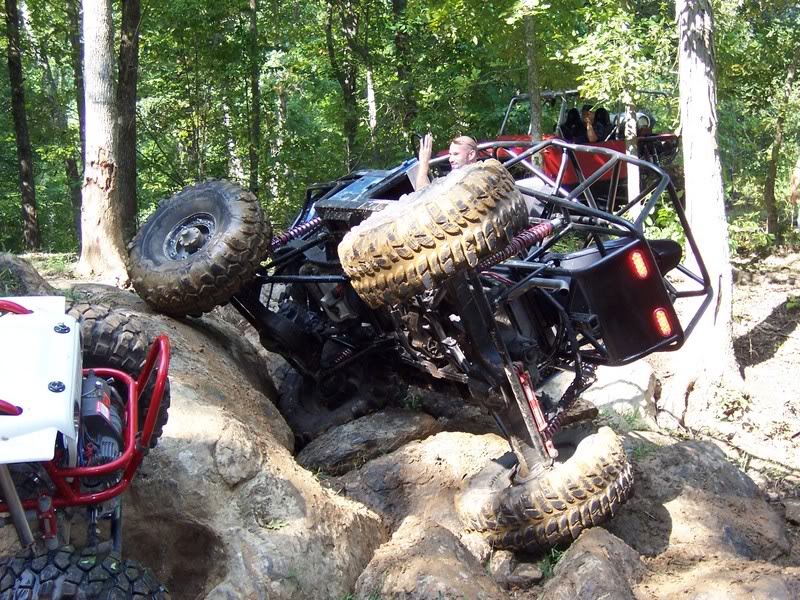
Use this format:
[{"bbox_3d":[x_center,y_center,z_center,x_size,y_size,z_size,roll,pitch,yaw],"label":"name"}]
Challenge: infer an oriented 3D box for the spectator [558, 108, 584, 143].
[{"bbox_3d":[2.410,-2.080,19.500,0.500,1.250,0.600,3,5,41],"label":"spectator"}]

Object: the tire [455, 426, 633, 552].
[{"bbox_3d":[0.815,1.063,7.850,1.000,0.360,1.000,-30,11,-33],"label":"tire"}]

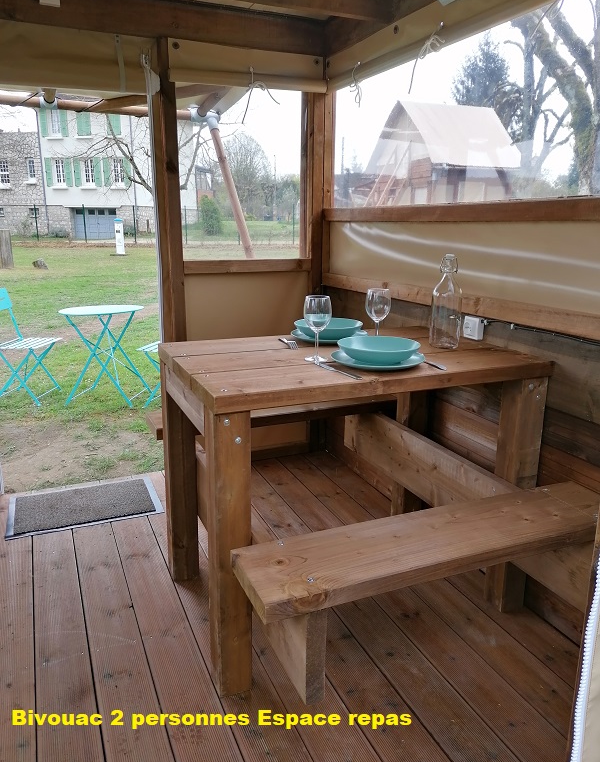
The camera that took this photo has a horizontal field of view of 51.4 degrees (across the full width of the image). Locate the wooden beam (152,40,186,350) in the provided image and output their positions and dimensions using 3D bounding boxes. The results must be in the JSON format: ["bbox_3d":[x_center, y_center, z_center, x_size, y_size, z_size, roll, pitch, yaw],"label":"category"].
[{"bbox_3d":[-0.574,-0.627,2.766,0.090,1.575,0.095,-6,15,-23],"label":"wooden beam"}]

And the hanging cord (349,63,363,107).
[{"bbox_3d":[0.227,-1.222,2.582,0.045,0.170,0.080,-6,15,-23],"label":"hanging cord"}]

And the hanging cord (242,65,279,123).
[{"bbox_3d":[-0.170,-1.230,2.696,0.165,0.230,0.050,-6,15,-23],"label":"hanging cord"}]

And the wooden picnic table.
[{"bbox_3d":[0.135,0.297,1.949,0.984,0.787,0.638,-6,15,-23],"label":"wooden picnic table"}]

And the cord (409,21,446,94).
[{"bbox_3d":[0.426,-1.101,2.132,0.045,0.180,0.170,-6,15,-23],"label":"cord"}]

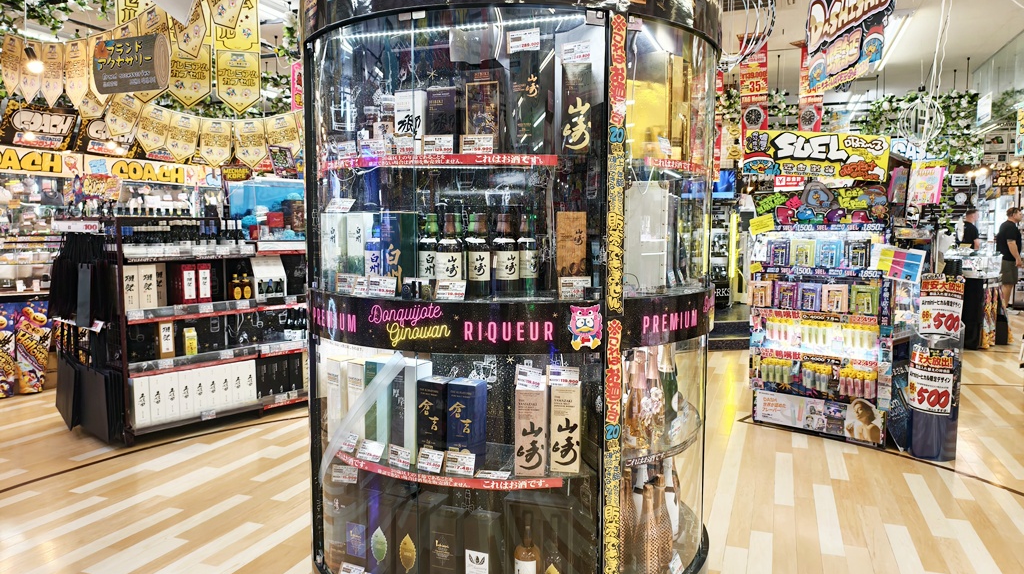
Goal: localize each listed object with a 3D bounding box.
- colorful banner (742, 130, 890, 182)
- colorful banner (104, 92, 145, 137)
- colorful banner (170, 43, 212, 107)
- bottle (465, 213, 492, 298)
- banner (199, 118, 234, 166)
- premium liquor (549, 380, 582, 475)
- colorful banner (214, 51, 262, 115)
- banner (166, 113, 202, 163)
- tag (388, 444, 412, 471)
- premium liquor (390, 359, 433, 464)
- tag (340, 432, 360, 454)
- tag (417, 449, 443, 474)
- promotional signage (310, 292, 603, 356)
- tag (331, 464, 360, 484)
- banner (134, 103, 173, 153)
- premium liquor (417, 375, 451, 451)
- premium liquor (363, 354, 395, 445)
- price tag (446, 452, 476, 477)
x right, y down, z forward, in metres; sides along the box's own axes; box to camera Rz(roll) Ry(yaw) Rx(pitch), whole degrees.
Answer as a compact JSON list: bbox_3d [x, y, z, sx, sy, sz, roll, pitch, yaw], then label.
[{"bbox_3d":[2.309,-0.998,5.172,1.030,0.345,0.020,4,-3,17],"label":"colorful banner"},{"bbox_3d":[-3.437,-1.534,6.050,0.272,0.400,0.010,24,5,-2],"label":"colorful banner"},{"bbox_3d":[-2.005,-1.321,4.250,0.272,0.400,0.010,-1,6,-8],"label":"colorful banner"},{"bbox_3d":[-0.110,-0.106,2.305,0.084,0.286,0.084,0,5,-3],"label":"bottle"},{"bbox_3d":[-2.432,-1.181,5.600,0.272,0.400,0.010,0,6,2],"label":"banner"},{"bbox_3d":[0.187,0.473,2.320,0.094,0.294,0.092,1,5,9],"label":"premium liquor"},{"bbox_3d":[-1.809,-1.353,4.500,0.283,0.422,0.012,-1,5,-10],"label":"colorful banner"},{"bbox_3d":[-2.888,-1.318,6.000,0.283,0.422,0.012,9,4,-1],"label":"banner"},{"bbox_3d":[-0.377,0.571,2.288,0.088,0.070,0.010,4,1,29],"label":"tag"},{"bbox_3d":[-0.356,0.439,2.417,0.106,0.343,0.103,2,5,26],"label":"premium liquor"},{"bbox_3d":[-0.613,0.569,2.526,0.105,0.071,0.005,4,-18,40],"label":"tag"},{"bbox_3d":[-0.278,0.587,2.306,0.105,0.071,0.005,3,-12,31],"label":"tag"},{"bbox_3d":[-0.324,0.110,2.261,1.210,0.164,0.275,2,6,26],"label":"promotional signage"},{"bbox_3d":[-0.582,0.654,2.374,0.100,0.058,0.008,1,0,17],"label":"tag"},{"bbox_3d":[-3.164,-1.383,6.000,0.280,0.405,0.005,15,6,4],"label":"banner"},{"bbox_3d":[-0.252,0.447,2.278,0.091,0.276,0.091,2,5,22],"label":"premium liquor"},{"bbox_3d":[-0.450,0.428,2.409,0.099,0.333,0.090,3,7,32],"label":"premium liquor"},{"bbox_3d":[-0.173,0.594,2.287,0.104,0.072,0.005,1,-17,14],"label":"price tag"}]

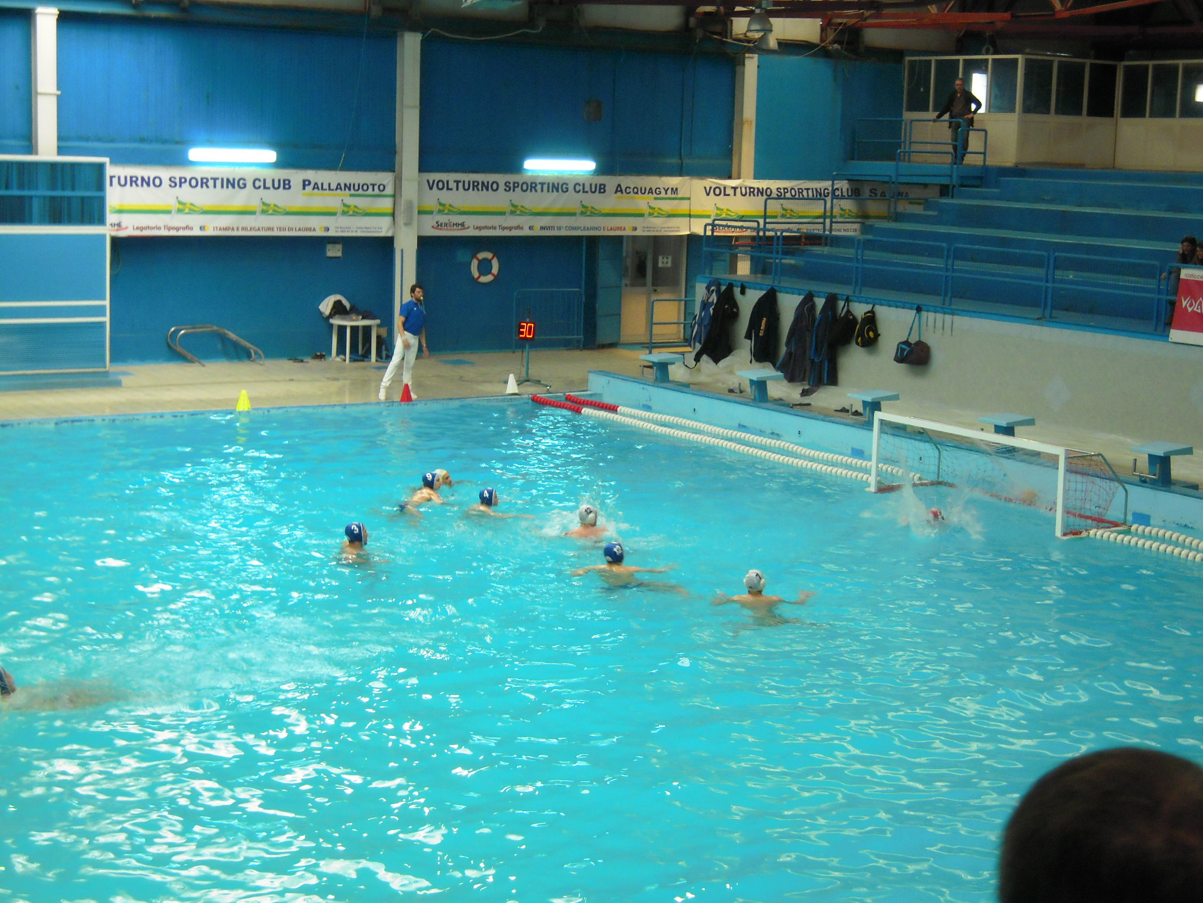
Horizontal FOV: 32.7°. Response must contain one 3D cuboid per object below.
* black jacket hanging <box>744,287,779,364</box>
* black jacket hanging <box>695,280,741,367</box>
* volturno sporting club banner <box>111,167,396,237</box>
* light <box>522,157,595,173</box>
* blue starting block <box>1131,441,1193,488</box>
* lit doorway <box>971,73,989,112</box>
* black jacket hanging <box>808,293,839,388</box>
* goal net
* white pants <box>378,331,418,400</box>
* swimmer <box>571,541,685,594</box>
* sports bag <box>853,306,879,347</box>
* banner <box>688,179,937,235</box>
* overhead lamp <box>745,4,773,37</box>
[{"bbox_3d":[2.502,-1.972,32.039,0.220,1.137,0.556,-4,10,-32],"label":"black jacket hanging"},{"bbox_3d":[1.929,-2.123,33.933,0.300,1.300,0.650,-4,10,-33],"label":"black jacket hanging"},{"bbox_3d":[-6.270,-4.267,35.255,6.110,1.160,0.040,-4,10,-32],"label":"volturno sporting club banner"},{"bbox_3d":[-0.792,-5.413,38.846,1.550,0.190,0.140,-4,10,-32],"label":"light"},{"bbox_3d":[6.329,0.138,23.176,0.485,0.440,0.475,-4,10,-33],"label":"blue starting block"},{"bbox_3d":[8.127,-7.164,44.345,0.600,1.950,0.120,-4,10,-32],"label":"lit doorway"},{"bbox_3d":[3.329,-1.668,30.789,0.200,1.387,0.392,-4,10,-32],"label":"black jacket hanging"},{"bbox_3d":[4.525,0.206,23.442,1.030,0.980,3.150,-4,10,-32],"label":"goal net"},{"bbox_3d":[-3.077,-1.328,31.302,0.480,1.035,0.400,6,10,25],"label":"white pants"},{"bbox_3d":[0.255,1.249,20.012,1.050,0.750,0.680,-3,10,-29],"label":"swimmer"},{"bbox_3d":[3.868,-1.826,29.926,0.200,0.587,0.290,-4,10,-32],"label":"sports bag"},{"bbox_3d":[4.410,-4.949,41.836,6.380,1.120,0.050,-4,10,-33],"label":"banner"},{"bbox_3d":[2.634,-7.187,34.200,0.440,0.530,0.440,2,9,0],"label":"overhead lamp"}]

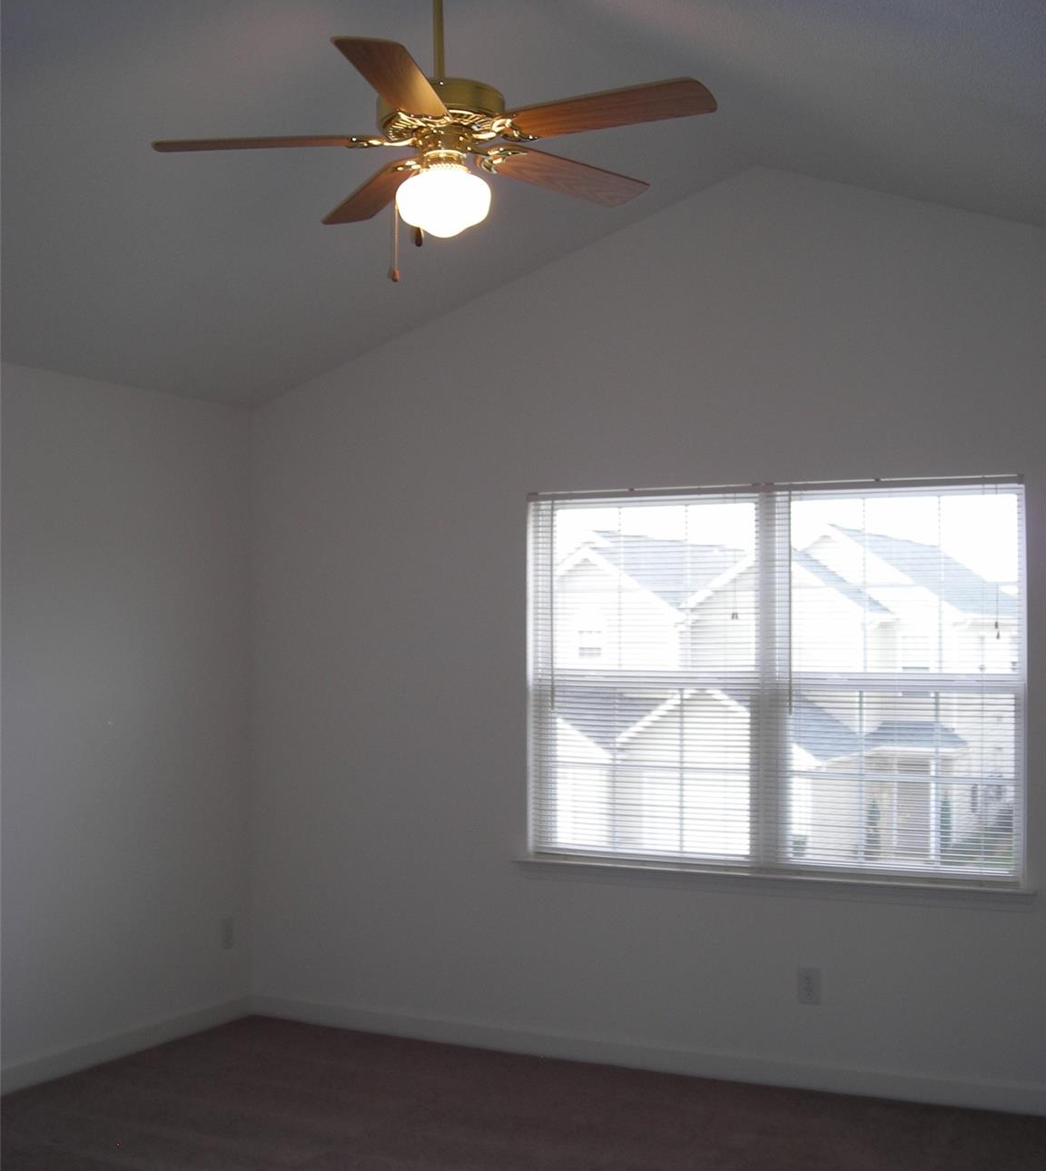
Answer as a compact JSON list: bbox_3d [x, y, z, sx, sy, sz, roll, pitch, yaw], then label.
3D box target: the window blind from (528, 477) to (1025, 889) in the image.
[{"bbox_3d":[0.796,0.309,5.127,1.735,1.290,0.100,-1,-2,28],"label":"window blind"}]

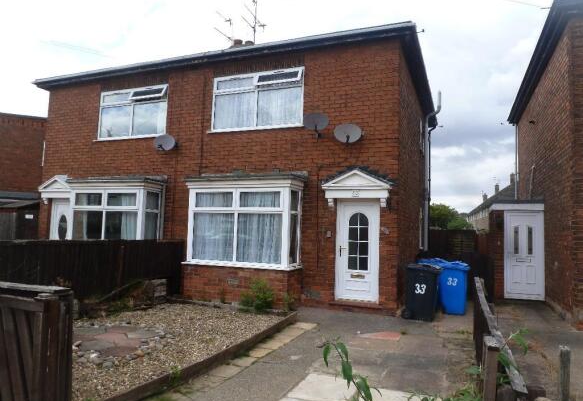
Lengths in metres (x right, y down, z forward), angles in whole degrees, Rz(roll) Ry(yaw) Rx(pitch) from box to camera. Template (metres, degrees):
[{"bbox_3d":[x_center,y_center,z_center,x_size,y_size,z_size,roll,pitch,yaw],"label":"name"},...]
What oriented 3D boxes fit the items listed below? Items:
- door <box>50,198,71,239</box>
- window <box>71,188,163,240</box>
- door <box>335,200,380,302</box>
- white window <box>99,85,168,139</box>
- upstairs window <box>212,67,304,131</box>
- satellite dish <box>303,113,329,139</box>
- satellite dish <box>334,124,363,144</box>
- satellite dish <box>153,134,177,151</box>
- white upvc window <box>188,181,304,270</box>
[{"bbox_3d":[-6.260,0.941,10.975,0.849,2.012,0.100,0,-3,22],"label":"door"},{"bbox_3d":[-4.276,0.528,9.770,2.286,1.618,0.670,0,-3,22],"label":"window"},{"bbox_3d":[1.297,0.984,7.908,0.852,2.012,0.100,0,-3,22],"label":"door"},{"bbox_3d":[-4.026,-2.205,10.162,2.196,1.262,0.160,0,-3,22],"label":"white window"},{"bbox_3d":[-0.781,-2.186,8.845,2.228,1.262,0.160,0,-3,22],"label":"upstairs window"},{"bbox_3d":[0.485,-1.481,8.005,0.490,0.450,0.380,1,-3,7],"label":"satellite dish"},{"bbox_3d":[1.092,-1.265,7.745,0.530,0.380,0.360,1,-3,7],"label":"satellite dish"},{"bbox_3d":[-2.938,-1.341,9.384,0.500,0.380,0.340,1,-3,7],"label":"satellite dish"},{"bbox_3d":[-1.004,0.533,8.443,2.346,1.644,0.670,0,-3,22],"label":"white upvc window"}]

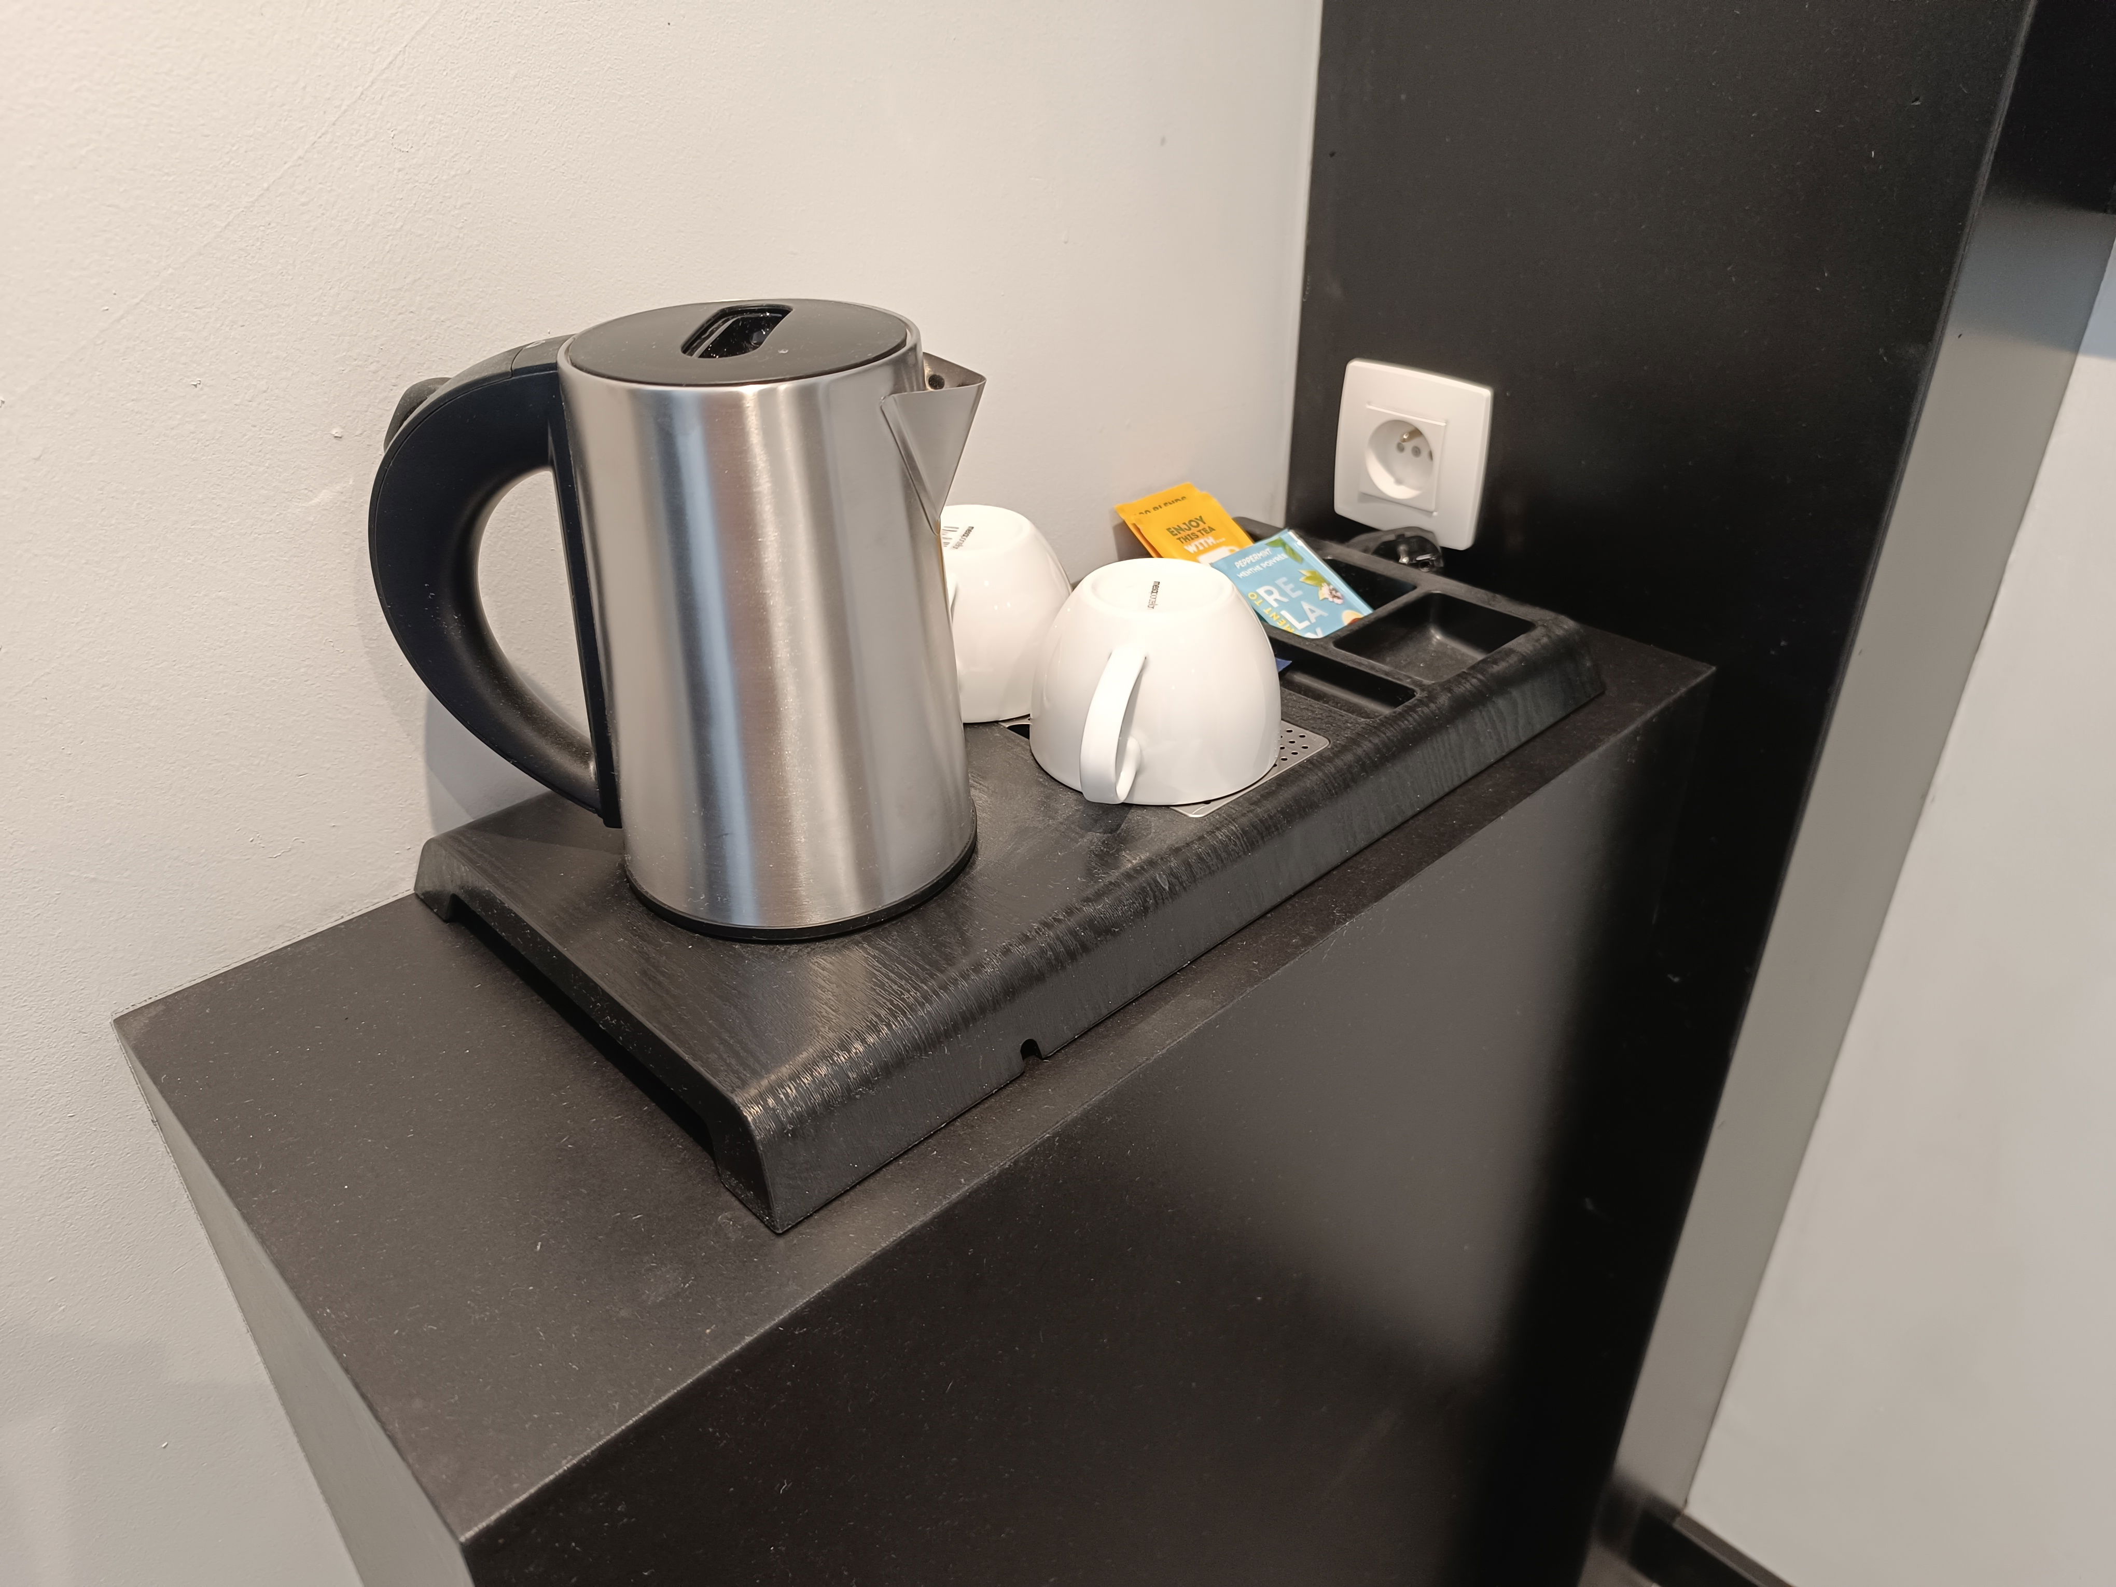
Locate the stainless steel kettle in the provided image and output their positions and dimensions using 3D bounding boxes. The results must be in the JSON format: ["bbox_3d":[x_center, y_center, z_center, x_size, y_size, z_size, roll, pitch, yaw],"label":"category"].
[{"bbox_3d":[-0.108,-0.055,0.450,0.178,0.166,0.117,-3,31,-3],"label":"stainless steel kettle"}]

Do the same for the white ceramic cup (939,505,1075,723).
[{"bbox_3d":[-0.040,-0.071,0.576,0.093,0.063,0.114,3,31,7],"label":"white ceramic cup"}]

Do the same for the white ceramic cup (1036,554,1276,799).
[{"bbox_3d":[0.032,-0.041,0.524,0.093,0.063,0.114,10,32,18],"label":"white ceramic cup"}]

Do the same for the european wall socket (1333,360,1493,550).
[{"bbox_3d":[0.173,-0.167,0.726,0.011,0.082,0.081,-27,39,-37],"label":"european wall socket"}]

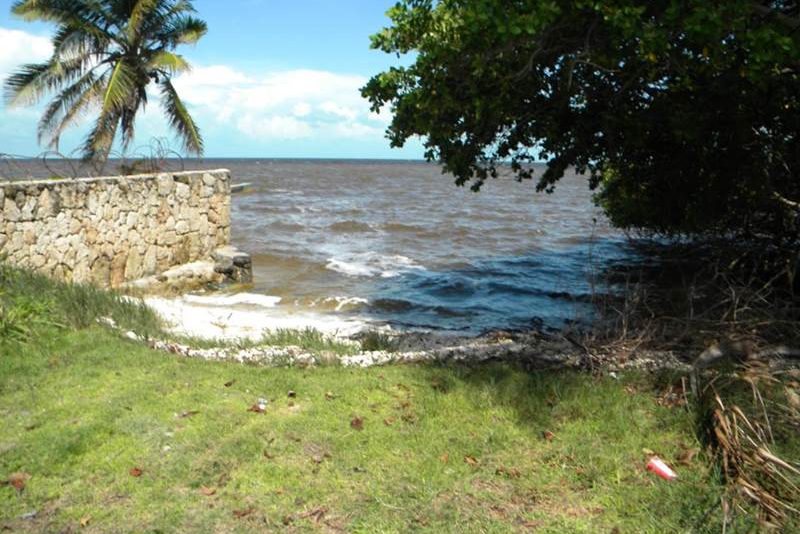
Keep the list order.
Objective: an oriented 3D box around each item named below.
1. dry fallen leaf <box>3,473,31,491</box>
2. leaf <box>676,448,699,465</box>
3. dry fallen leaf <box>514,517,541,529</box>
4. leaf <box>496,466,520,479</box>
[{"bbox_3d":[-1.908,1.072,3.219,0.125,0.045,0.085,-1,10,-10],"label":"dry fallen leaf"},{"bbox_3d":[1.578,1.040,3.553,0.115,0.040,0.085,-6,11,-34],"label":"leaf"},{"bbox_3d":[0.572,1.151,2.904,0.110,0.022,0.050,2,10,12],"label":"dry fallen leaf"},{"bbox_3d":[0.565,1.070,3.369,0.120,0.030,0.070,3,10,15],"label":"leaf"}]

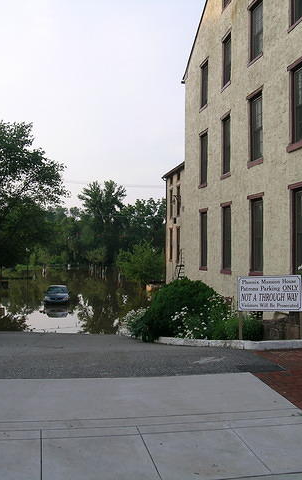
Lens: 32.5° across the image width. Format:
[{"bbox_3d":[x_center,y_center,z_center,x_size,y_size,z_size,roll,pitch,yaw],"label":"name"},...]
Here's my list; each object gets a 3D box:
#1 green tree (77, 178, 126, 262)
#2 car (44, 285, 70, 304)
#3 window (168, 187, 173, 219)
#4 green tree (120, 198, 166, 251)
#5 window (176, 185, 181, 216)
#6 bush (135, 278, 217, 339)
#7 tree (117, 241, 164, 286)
[{"bbox_3d":[-10.135,-3.583,106.000,9.800,17.200,9.500,0,-1,0],"label":"green tree"},{"bbox_3d":[-6.920,4.120,38.400,1.760,1.430,4.500,0,-1,-10],"label":"car"},{"bbox_3d":[1.468,-2.629,37.800,0.200,2.200,1.000,0,-1,-11],"label":"window"},{"bbox_3d":[-1.536,-2.150,106.000,10.000,13.200,9.500,0,-1,0],"label":"green tree"},{"bbox_3d":[1.899,-2.640,35.500,0.200,2.200,1.000,0,-1,-11],"label":"window"},{"bbox_3d":[0.625,1.785,13.200,2.150,1.600,2.000,0,-1,0],"label":"bush"},{"bbox_3d":[-0.954,2.310,52.000,5.200,4.600,5.000,0,-1,0],"label":"tree"}]

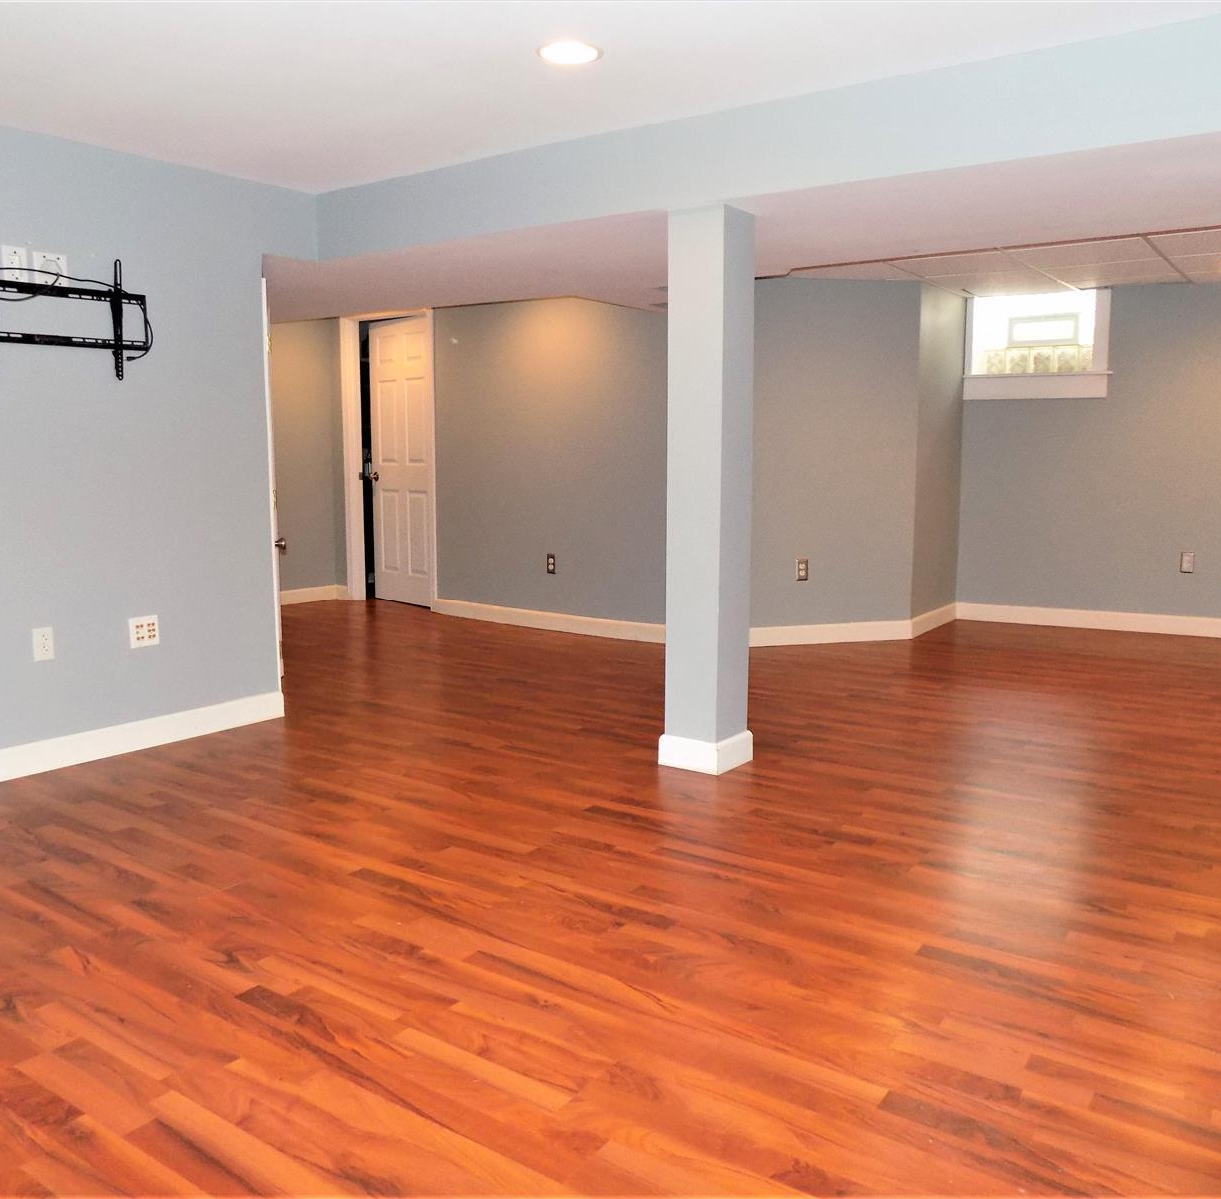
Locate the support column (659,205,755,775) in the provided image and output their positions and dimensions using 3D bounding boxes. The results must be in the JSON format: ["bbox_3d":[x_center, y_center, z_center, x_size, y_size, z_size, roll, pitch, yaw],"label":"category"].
[{"bbox_3d":[0.343,-0.351,3.667,0.238,1.881,0.240,5,9,33],"label":"support column"}]

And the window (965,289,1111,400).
[{"bbox_3d":[2.725,-1.614,6.791,0.870,0.655,0.120,5,9,32],"label":"window"}]

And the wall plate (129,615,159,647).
[{"bbox_3d":[-1.742,0.124,3.975,0.010,0.113,0.114,5,9,36],"label":"wall plate"}]

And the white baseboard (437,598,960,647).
[{"bbox_3d":[0.467,0.145,6.774,3.649,0.105,1.287,1,7,6],"label":"white baseboard"}]

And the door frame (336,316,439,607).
[{"bbox_3d":[-1.581,-0.977,7.623,0.935,2.085,0.160,5,9,34],"label":"door frame"}]

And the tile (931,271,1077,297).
[{"bbox_3d":[2.346,-1.890,6.333,0.631,0.020,0.866,5,9,33],"label":"tile"}]

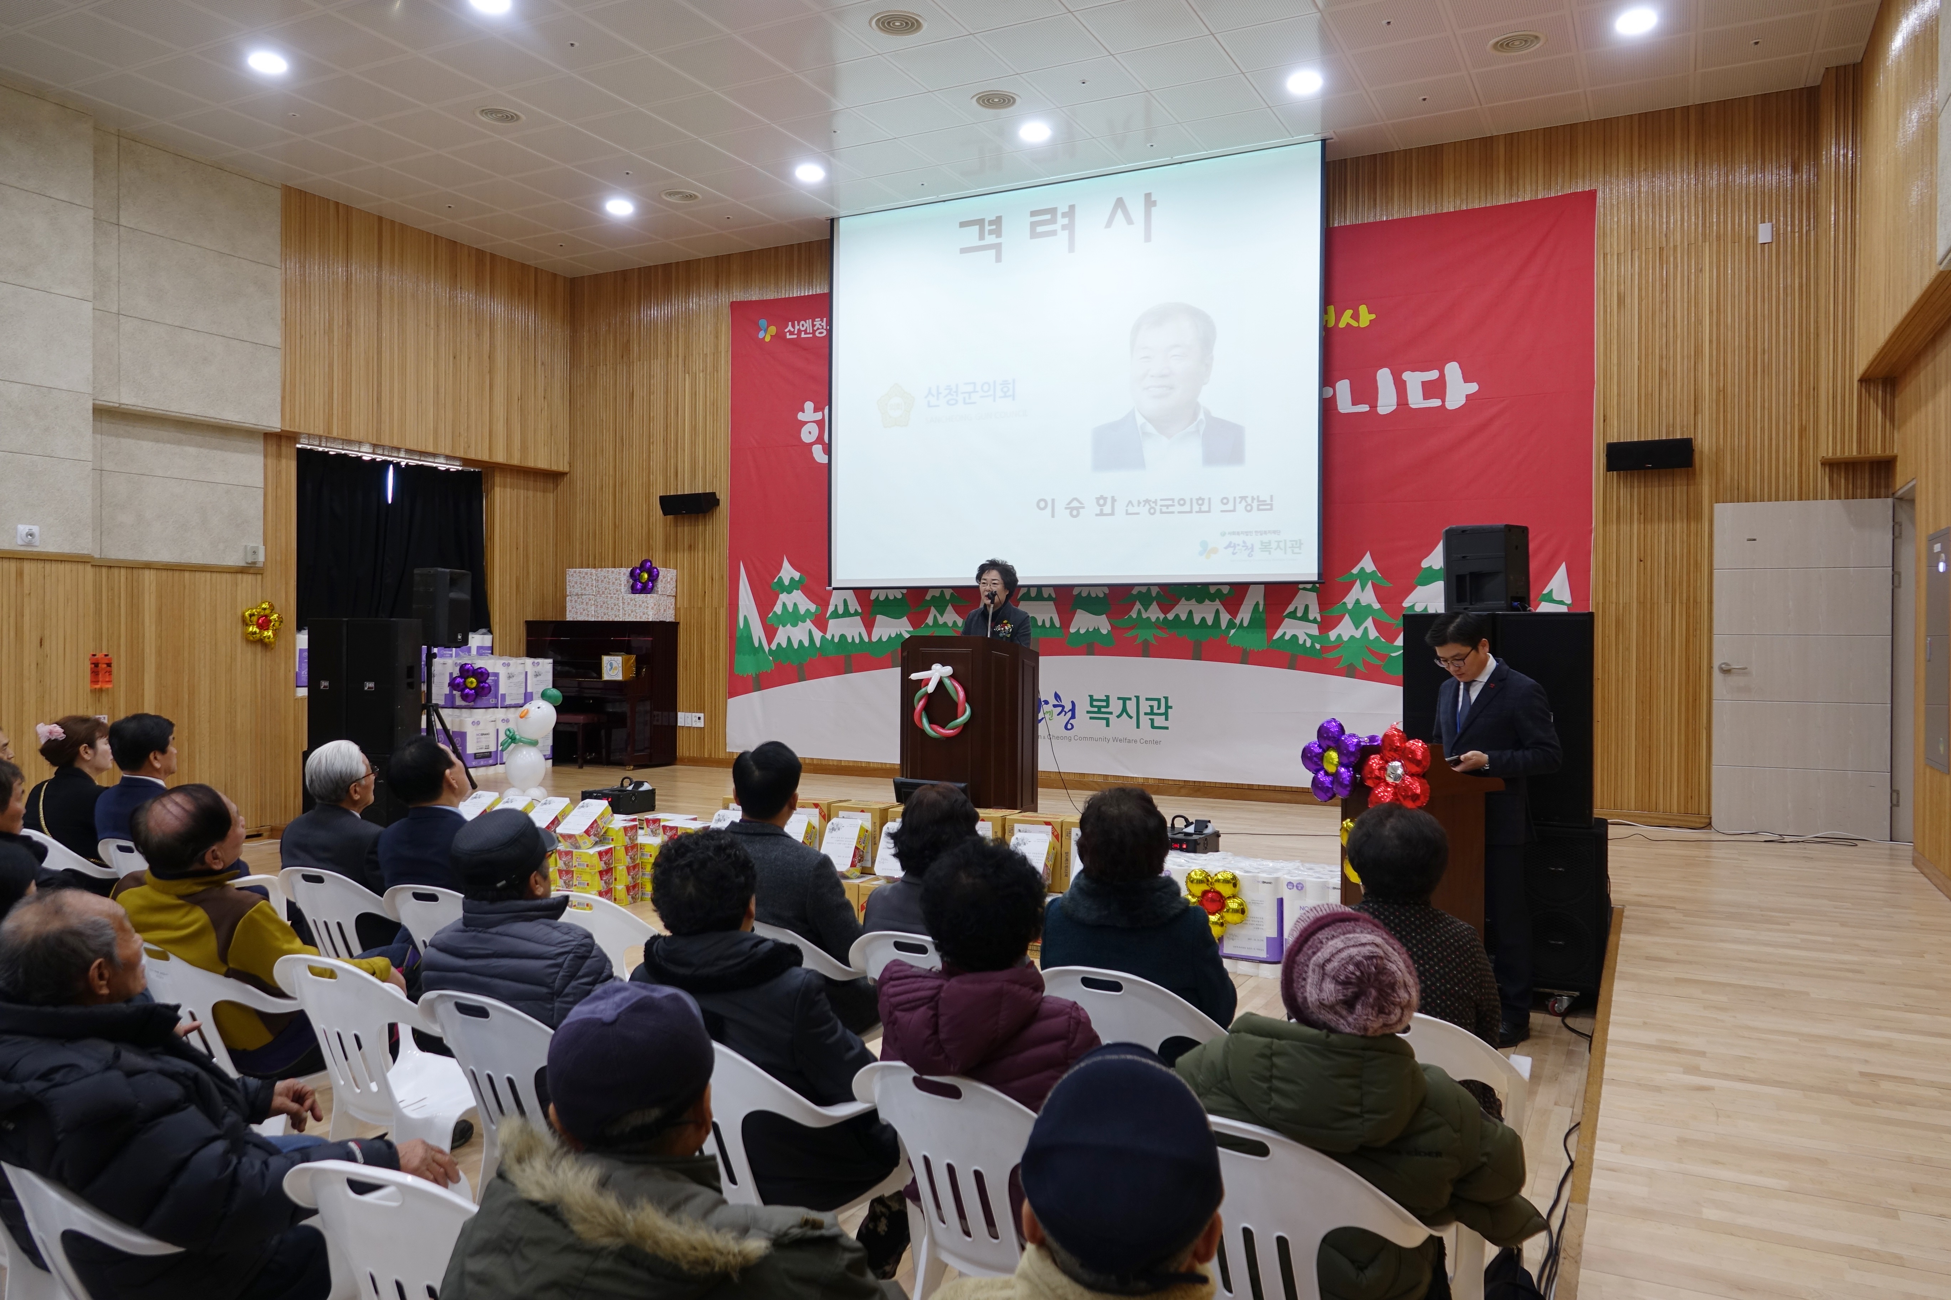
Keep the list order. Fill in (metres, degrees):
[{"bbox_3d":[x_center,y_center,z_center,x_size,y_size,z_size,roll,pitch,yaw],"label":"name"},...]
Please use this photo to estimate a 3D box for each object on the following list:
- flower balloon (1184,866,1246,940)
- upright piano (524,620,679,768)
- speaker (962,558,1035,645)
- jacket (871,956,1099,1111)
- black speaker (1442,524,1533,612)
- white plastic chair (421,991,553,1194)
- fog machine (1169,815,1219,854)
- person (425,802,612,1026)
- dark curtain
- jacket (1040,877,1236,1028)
[{"bbox_3d":[1.121,1.204,6.149,0.320,0.330,0.110,1,1,28],"label":"flower balloon"},{"bbox_3d":[-3.581,0.398,12.048,1.520,1.300,0.640,1,1,27],"label":"upright piano"},{"bbox_3d":[0.138,0.255,8.100,0.460,1.640,0.340,1,1,28],"label":"speaker"},{"bbox_3d":[0.032,0.904,2.562,0.520,0.600,0.450,1,1,27],"label":"jacket"},{"bbox_3d":[2.729,-0.350,6.950,0.380,0.640,0.400,1,1,43],"label":"black speaker"},{"bbox_3d":[-0.975,1.139,3.058,0.560,0.810,0.560,1,1,28],"label":"white plastic chair"},{"bbox_3d":[1.076,1.011,6.905,0.335,0.205,0.335,1,0,27],"label":"fog machine"},{"bbox_3d":[-0.931,0.956,3.269,0.500,1.170,0.760,1,1,31],"label":"person"},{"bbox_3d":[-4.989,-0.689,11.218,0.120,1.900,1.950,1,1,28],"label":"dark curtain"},{"bbox_3d":[0.434,0.910,3.382,0.490,0.610,0.390,1,1,28],"label":"jacket"}]

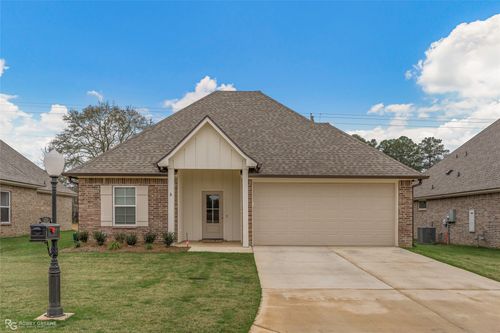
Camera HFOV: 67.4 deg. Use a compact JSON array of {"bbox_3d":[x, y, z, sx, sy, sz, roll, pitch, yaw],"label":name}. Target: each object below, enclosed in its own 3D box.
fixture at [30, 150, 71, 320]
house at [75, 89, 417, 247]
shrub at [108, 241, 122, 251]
[{"bbox_3d":[-2.980,1.030,5.680,0.480,2.580,0.580,0,-4,-1],"label":"fixture"},{"bbox_3d":[-0.300,-0.200,18.700,13.600,7.300,14.200,0,-4,-1],"label":"house"},{"bbox_3d":[-4.770,2.800,13.300,0.480,0.360,0.470,0,-4,-1],"label":"shrub"}]

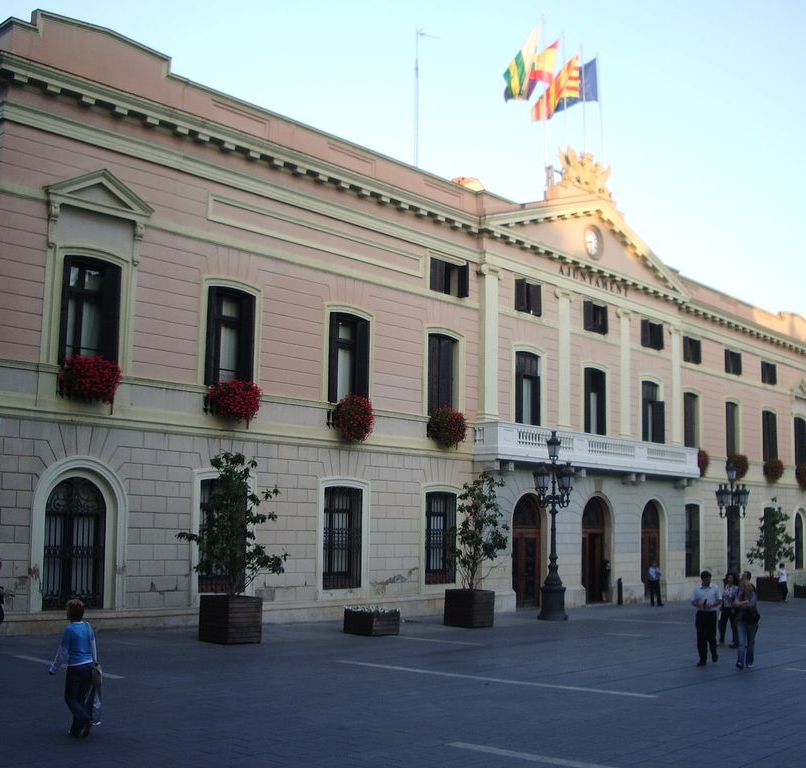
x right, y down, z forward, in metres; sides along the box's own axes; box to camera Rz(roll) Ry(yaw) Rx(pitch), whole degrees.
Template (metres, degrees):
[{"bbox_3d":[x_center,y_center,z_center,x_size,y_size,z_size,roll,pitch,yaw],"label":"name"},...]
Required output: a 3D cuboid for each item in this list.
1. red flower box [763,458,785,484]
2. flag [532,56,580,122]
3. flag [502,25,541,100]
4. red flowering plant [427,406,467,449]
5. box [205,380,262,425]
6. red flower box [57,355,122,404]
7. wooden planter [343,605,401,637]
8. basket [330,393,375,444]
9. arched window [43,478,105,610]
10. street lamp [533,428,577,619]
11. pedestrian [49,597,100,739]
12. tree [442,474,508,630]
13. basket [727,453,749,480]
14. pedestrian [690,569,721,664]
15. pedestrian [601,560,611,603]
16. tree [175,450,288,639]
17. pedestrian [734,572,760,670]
[{"bbox_3d":[18.048,4.202,50.300,0.750,1.120,1.100,-6,-11,43],"label":"red flower box"},{"bbox_3d":[5.574,-10.731,37.600,1.900,2.400,0.600,4,-8,-17],"label":"flag"},{"bbox_3d":[4.477,-11.965,38.985,1.734,2.652,0.459,-7,-11,42],"label":"flag"},{"bbox_3d":[1.368,1.322,31.270,0.612,1.122,1.306,-7,-11,42],"label":"red flowering plant"},{"bbox_3d":[-3.983,0.436,24.400,0.520,0.900,1.300,-6,-10,43],"label":"box"},{"bbox_3d":[-6.756,-0.079,22.414,0.612,1.020,1.326,-7,-11,42],"label":"red flower box"},{"bbox_3d":[-0.721,5.544,24.225,0.938,0.632,0.918,-7,-11,42],"label":"wooden planter"},{"bbox_3d":[-1.400,0.956,28.700,0.780,1.280,1.200,-6,-11,43],"label":"basket"},{"bbox_3d":[-7.234,3.545,22.800,0.250,2.860,1.480,-6,-11,43],"label":"arched window"},{"bbox_3d":[4.405,4.126,30.241,1.326,5.508,1.326,-7,-11,42],"label":"street lamp"},{"bbox_3d":[-3.796,3.291,12.000,0.530,1.570,0.420,3,-8,-14],"label":"pedestrian"},{"bbox_3d":[1.887,4.378,27.515,1.428,4.080,1.428,-7,-11,42],"label":"tree"},{"bbox_3d":[15.359,3.754,47.400,0.750,1.120,1.100,-6,-11,43],"label":"basket"},{"bbox_3d":[5.804,4.484,19.800,0.560,1.760,0.420,-1,-8,17],"label":"pedestrian"},{"bbox_3d":[7.429,7.192,37.800,0.380,1.580,0.440,-6,-10,43],"label":"pedestrian"},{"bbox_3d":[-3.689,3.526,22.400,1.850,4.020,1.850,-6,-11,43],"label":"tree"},{"bbox_3d":[6.436,4.469,19.400,0.520,1.720,0.420,0,-8,6],"label":"pedestrian"}]

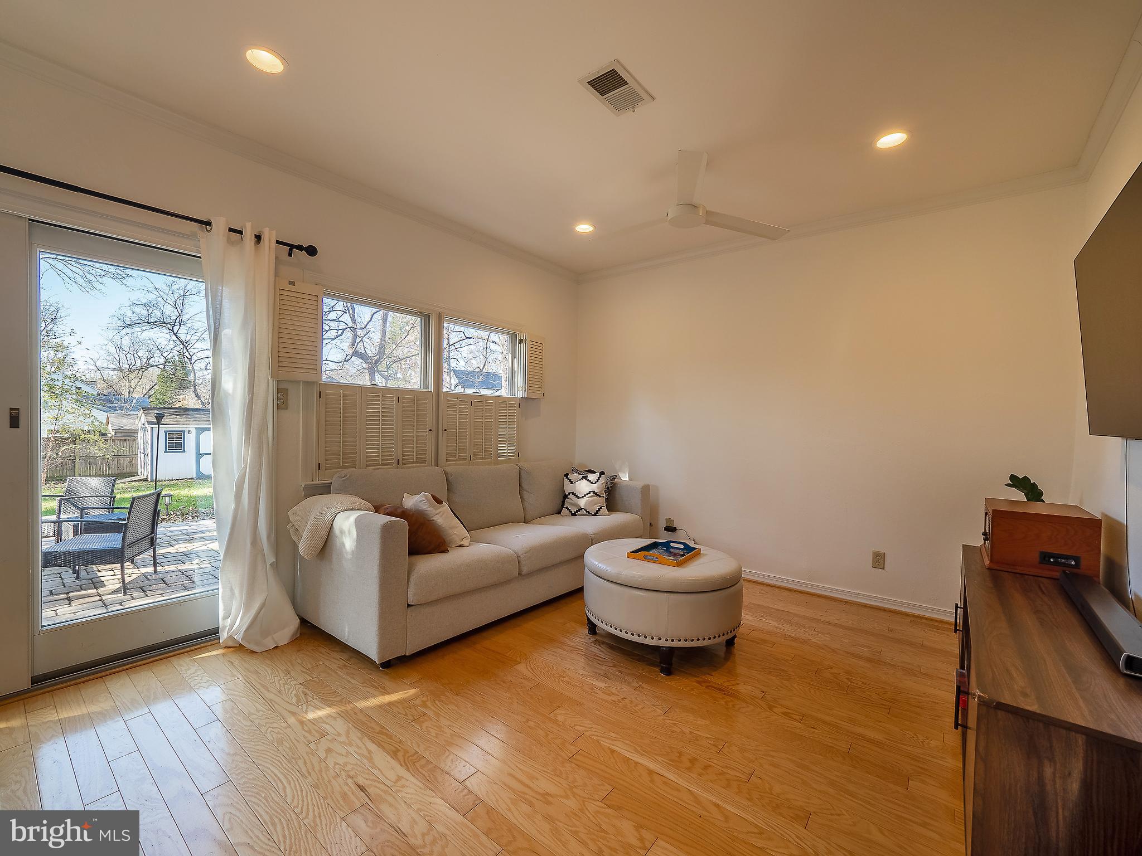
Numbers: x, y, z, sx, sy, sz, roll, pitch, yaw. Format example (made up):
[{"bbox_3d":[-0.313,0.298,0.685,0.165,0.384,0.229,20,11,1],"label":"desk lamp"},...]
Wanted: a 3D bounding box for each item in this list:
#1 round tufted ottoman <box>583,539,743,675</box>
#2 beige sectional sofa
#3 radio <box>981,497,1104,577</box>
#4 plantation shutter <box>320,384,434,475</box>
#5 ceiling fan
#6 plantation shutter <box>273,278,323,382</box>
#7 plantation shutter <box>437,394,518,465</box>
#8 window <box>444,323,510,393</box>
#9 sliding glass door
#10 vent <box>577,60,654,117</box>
[{"bbox_3d":[0.500,0.924,2.540,0.845,0.460,0.845,1,1,0],"label":"round tufted ottoman"},{"bbox_3d":[-0.443,0.703,3.289,0.880,0.850,2.400,2,1,40],"label":"beige sectional sofa"},{"bbox_3d":[2.009,0.467,2.001,0.325,0.244,0.420,2,1,39],"label":"radio"},{"bbox_3d":[-1.222,0.022,2.993,0.045,0.570,0.764,2,1,40],"label":"plantation shutter"},{"bbox_3d":[0.624,-1.306,2.496,1.240,0.305,1.150,1,1,11],"label":"ceiling fan"},{"bbox_3d":[-1.511,-0.534,2.555,0.045,0.548,0.252,2,1,40],"label":"plantation shutter"},{"bbox_3d":[-0.684,0.026,3.625,0.045,0.570,0.762,2,1,40],"label":"plantation shutter"},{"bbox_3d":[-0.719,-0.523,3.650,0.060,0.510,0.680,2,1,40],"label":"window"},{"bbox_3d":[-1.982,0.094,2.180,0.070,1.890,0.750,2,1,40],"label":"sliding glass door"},{"bbox_3d":[0.201,-1.450,1.997,0.193,0.030,0.289,2,1,41],"label":"vent"}]

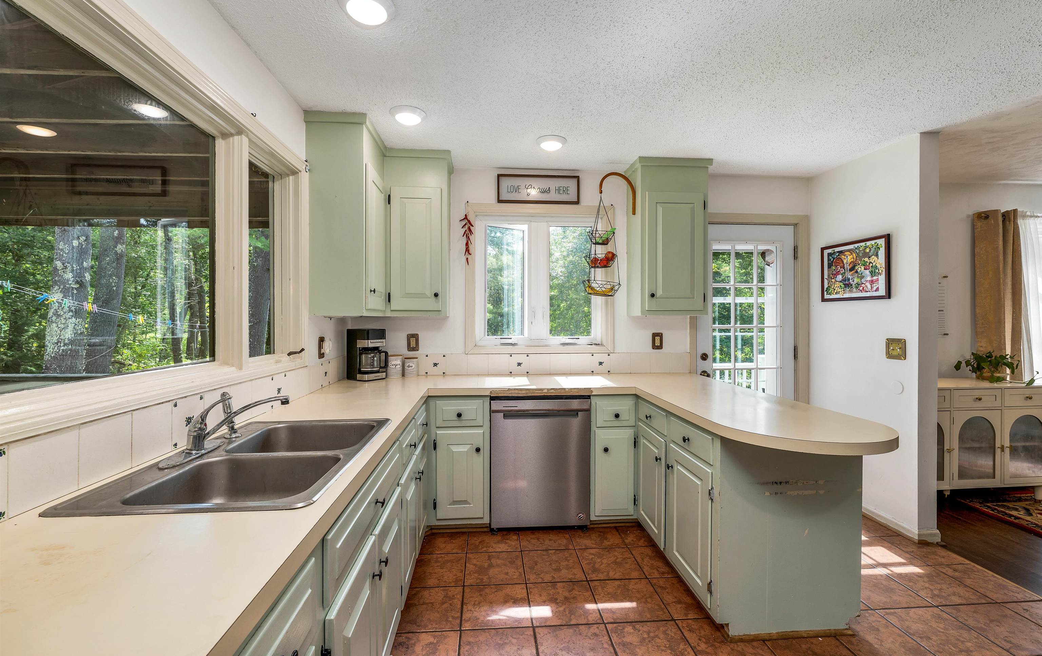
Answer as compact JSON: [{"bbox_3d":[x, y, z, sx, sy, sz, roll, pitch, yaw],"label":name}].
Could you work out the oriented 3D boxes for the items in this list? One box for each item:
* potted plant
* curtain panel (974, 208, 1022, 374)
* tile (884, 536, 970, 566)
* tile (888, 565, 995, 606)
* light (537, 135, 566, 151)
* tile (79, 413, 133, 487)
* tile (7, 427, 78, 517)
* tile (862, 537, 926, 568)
[{"bbox_3d":[3.588,0.299,3.318,0.420,0.240,0.300,0,1,-4],"label":"potted plant"},{"bbox_3d":[3.718,-0.263,3.388,0.350,1.340,0.120,0,1,-4],"label":"curtain panel"},{"bbox_3d":[2.316,1.285,2.510,0.240,0.010,0.308,0,1,-4],"label":"tile"},{"bbox_3d":[2.054,1.281,2.158,0.303,0.010,0.303,0,1,-4],"label":"tile"},{"bbox_3d":[0.191,-1.153,2.718,0.188,0.033,0.188,0,1,-4],"label":"light"},{"bbox_3d":[-1.082,0.313,1.131,0.008,0.154,0.153,0,1,-4],"label":"tile"},{"bbox_3d":[-1.032,0.305,0.940,0.008,0.149,0.149,0,1,-4],"label":"tile"},{"bbox_3d":[2.031,1.277,2.466,0.303,0.010,0.303,0,1,-4],"label":"tile"}]

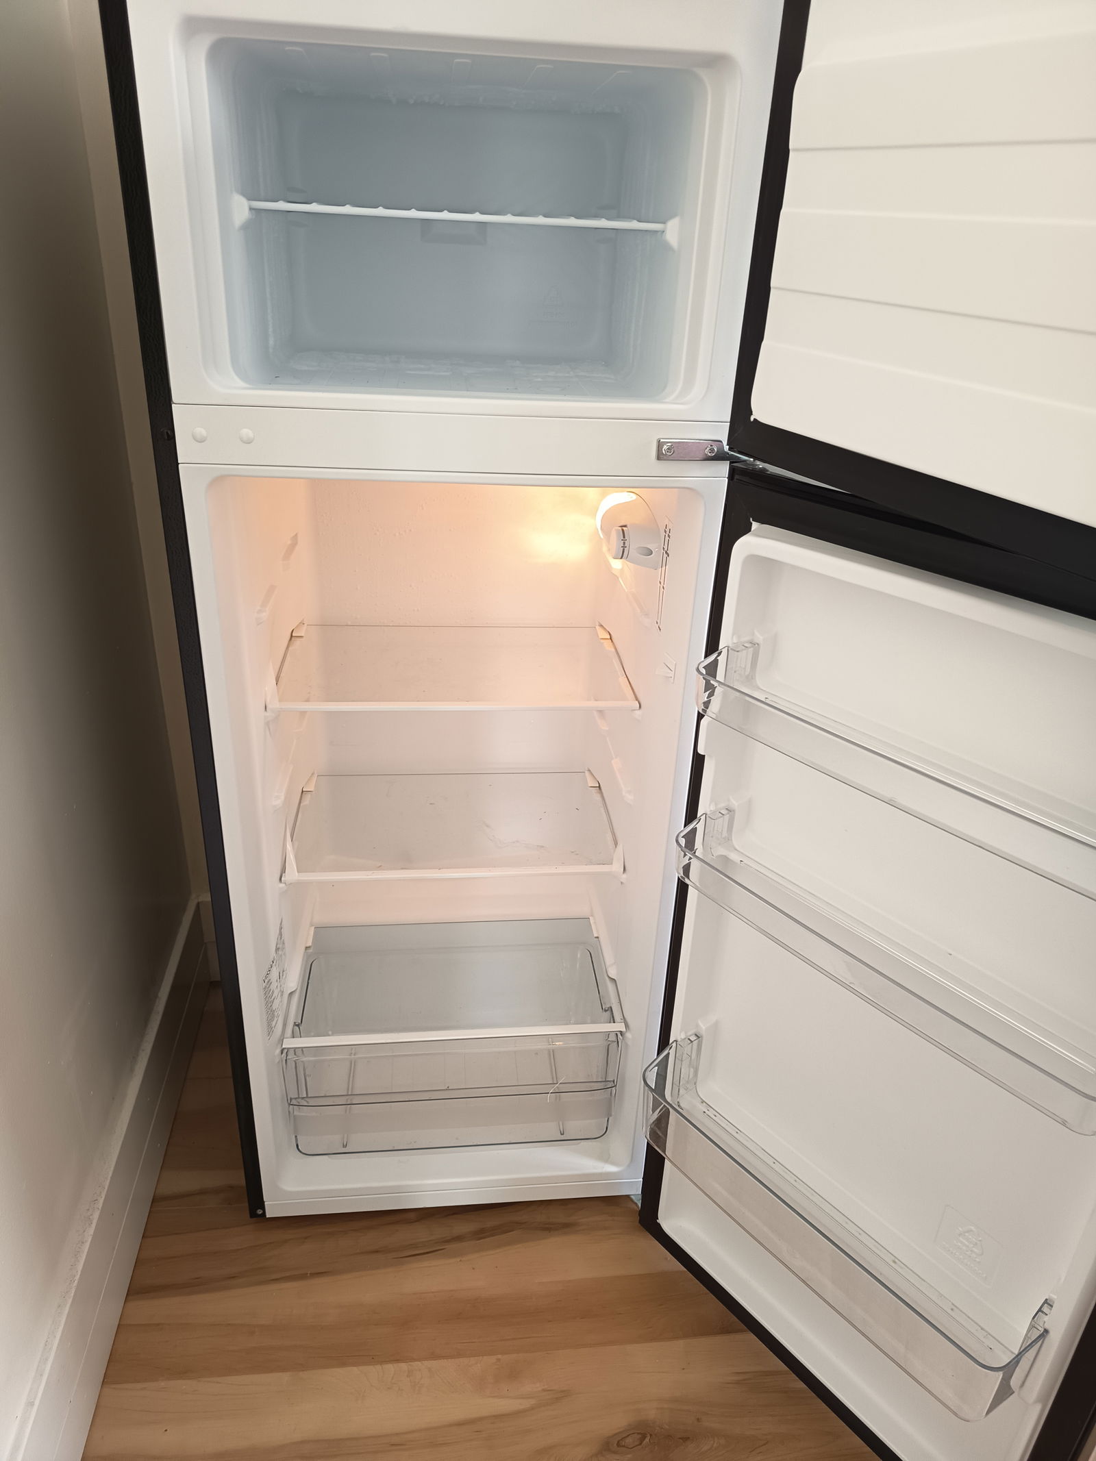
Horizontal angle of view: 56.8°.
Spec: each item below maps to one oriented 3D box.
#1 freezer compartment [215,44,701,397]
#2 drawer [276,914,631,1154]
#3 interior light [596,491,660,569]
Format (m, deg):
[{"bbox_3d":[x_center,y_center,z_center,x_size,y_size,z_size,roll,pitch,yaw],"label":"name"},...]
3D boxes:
[{"bbox_3d":[-0.092,-0.497,1.014,0.405,0.267,0.317,0,26,-7],"label":"freezer compartment"},{"bbox_3d":[-0.134,0.437,1.462,0.444,0.214,0.243,0,26,-7],"label":"drawer"},{"bbox_3d":[0.088,-0.226,1.151,0.053,0.082,0.128,0,26,-7],"label":"interior light"}]

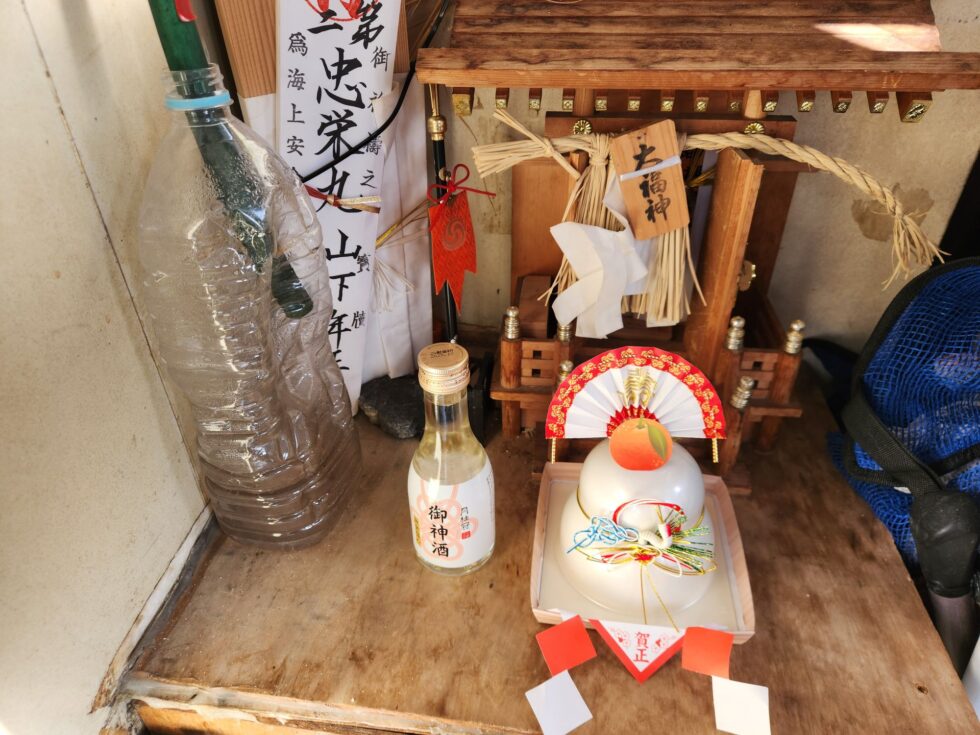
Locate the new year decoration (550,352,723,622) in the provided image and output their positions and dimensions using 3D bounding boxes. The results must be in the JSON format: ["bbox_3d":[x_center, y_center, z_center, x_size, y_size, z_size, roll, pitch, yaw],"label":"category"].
[{"bbox_3d":[0.095,0.063,0.409,0.116,0.147,0.111,1,34,4],"label":"new year decoration"}]

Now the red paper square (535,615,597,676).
[{"bbox_3d":[0.045,0.163,0.382,0.029,0.002,0.027,-14,45,-14],"label":"red paper square"}]

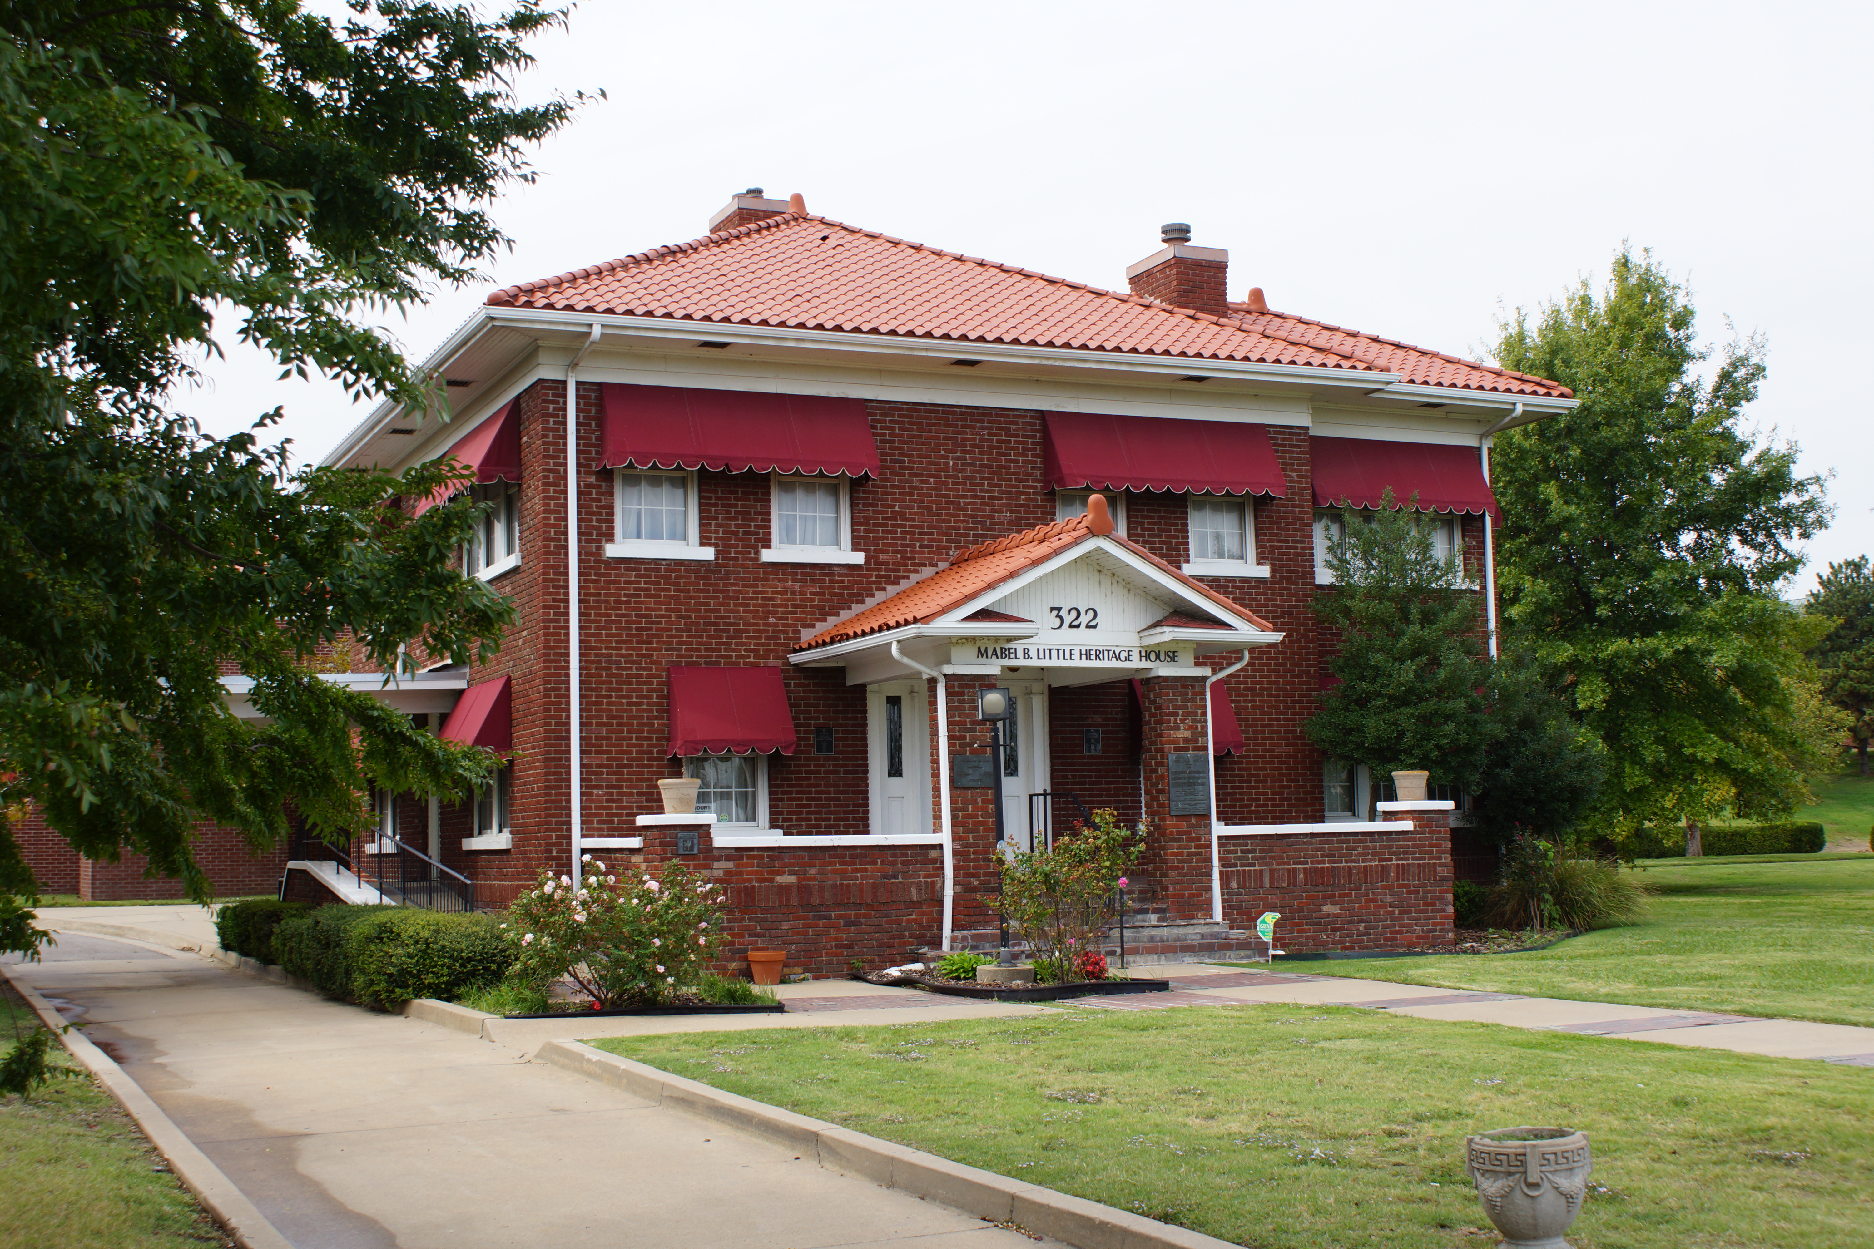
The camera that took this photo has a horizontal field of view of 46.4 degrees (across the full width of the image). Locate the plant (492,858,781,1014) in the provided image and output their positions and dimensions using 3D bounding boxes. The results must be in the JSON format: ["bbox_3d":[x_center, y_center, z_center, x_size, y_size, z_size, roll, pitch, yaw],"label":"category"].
[{"bbox_3d":[-2.438,2.522,17.799,2.220,1.250,1.600,-2,-6,0],"label":"plant"}]

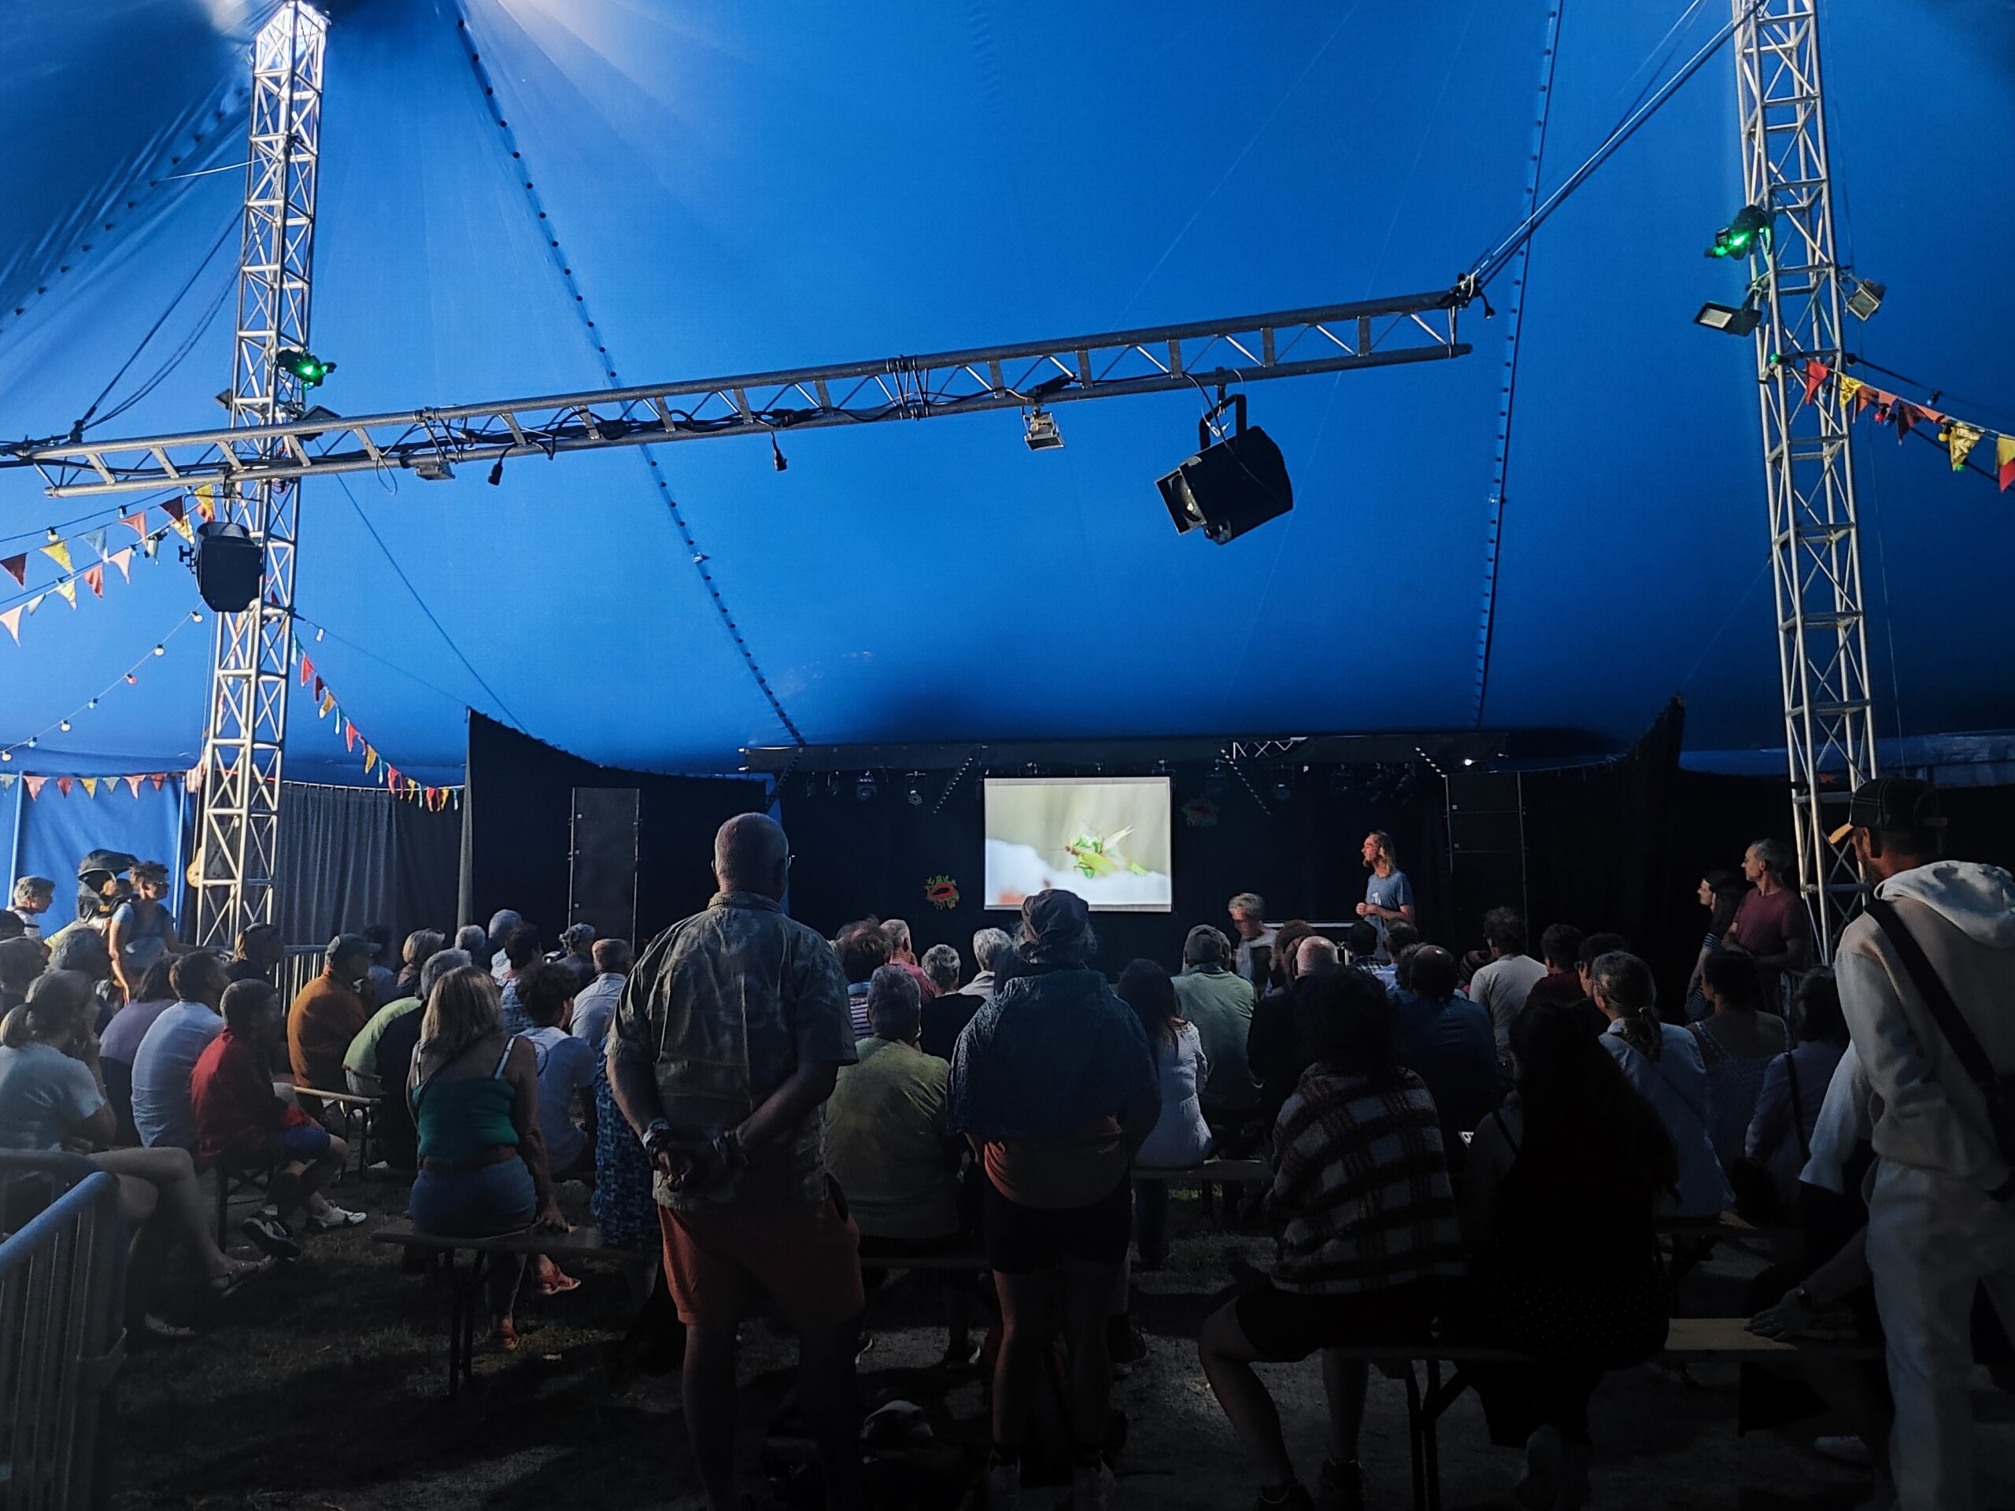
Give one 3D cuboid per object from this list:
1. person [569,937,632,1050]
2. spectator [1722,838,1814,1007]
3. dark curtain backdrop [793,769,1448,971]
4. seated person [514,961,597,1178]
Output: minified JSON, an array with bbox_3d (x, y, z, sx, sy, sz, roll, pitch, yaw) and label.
[{"bbox_3d":[-2.151,1.707,7.641,0.500,1.335,0.800,-3,-7,22],"label":"person"},{"bbox_3d":[3.920,1.319,6.895,0.380,1.780,0.520,0,-7,-2],"label":"spectator"},{"bbox_3d":[0.867,1.305,12.734,6.402,2.581,0.200,-1,-7,10],"label":"dark curtain backdrop"},{"bbox_3d":[-1.673,1.470,5.360,0.470,1.285,0.780,-3,-7,24],"label":"seated person"}]

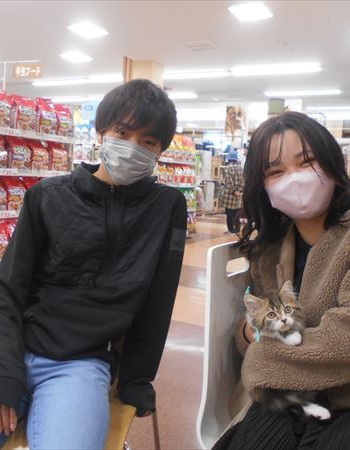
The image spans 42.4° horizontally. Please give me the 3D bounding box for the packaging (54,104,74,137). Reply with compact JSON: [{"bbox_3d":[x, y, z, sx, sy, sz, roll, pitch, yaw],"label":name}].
[{"bbox_3d":[-1.265,-1.146,5.047,0.110,0.350,0.250,7,7,28],"label":"packaging"}]

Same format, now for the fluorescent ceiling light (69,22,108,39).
[{"bbox_3d":[-1.707,-3.794,8.791,0.620,0.080,0.620,7,7,28],"label":"fluorescent ceiling light"}]

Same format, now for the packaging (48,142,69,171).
[{"bbox_3d":[-1.352,-0.769,5.133,0.115,0.310,0.235,6,7,27],"label":"packaging"}]

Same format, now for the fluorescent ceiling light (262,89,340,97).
[{"bbox_3d":[4.032,-4.190,14.253,2.360,0.100,0.220,6,8,28],"label":"fluorescent ceiling light"}]

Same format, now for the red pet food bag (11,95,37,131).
[{"bbox_3d":[-1.560,-1.141,4.640,0.115,0.340,0.250,6,7,27],"label":"red pet food bag"}]

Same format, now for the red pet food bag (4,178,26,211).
[{"bbox_3d":[-1.621,-0.322,4.558,0.110,0.350,0.250,7,7,28],"label":"red pet food bag"}]

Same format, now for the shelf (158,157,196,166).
[{"bbox_3d":[-0.100,-1.000,7.073,0.380,0.060,1.220,6,7,27],"label":"shelf"}]

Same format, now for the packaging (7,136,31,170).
[{"bbox_3d":[-1.618,-0.735,4.694,0.100,0.345,0.205,-2,3,34],"label":"packaging"}]

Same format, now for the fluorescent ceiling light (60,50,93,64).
[{"bbox_3d":[-2.275,-3.891,10.404,0.630,0.070,0.630,6,7,27],"label":"fluorescent ceiling light"}]

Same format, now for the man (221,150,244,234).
[{"bbox_3d":[1.158,-0.620,8.350,0.470,1.550,0.320,-1,8,-28],"label":"man"}]

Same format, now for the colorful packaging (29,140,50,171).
[{"bbox_3d":[-1.485,-0.758,4.943,0.100,0.340,0.200,-2,3,34],"label":"colorful packaging"}]

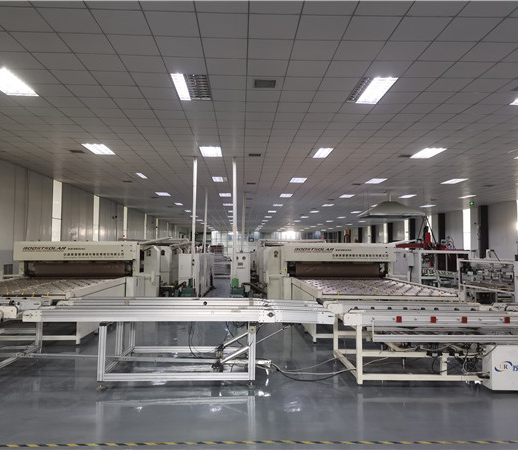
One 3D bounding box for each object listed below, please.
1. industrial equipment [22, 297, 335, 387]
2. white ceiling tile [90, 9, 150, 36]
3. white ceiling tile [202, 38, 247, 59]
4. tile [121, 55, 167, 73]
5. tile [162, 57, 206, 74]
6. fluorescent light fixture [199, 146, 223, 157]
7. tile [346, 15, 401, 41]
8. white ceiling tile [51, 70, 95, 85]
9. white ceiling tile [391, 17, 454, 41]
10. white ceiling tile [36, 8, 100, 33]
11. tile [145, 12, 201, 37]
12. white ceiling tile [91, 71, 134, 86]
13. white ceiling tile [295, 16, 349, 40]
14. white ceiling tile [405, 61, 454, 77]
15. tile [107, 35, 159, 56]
[{"bbox_3d":[-0.933,1.473,5.971,3.597,0.910,1.565,0,-3,-2],"label":"industrial equipment"},{"bbox_3d":[-1.629,-2.425,5.384,0.600,0.020,0.600,0,-3,-2],"label":"white ceiling tile"},{"bbox_3d":[-0.453,-2.380,6.028,0.600,0.020,0.600,0,-3,-2],"label":"white ceiling tile"},{"bbox_3d":[-1.674,-2.348,6.558,0.600,0.020,0.600,0,-3,-2],"label":"tile"},{"bbox_3d":[-1.074,-2.344,6.583,0.600,0.020,0.600,0,-3,-2],"label":"tile"},{"bbox_3d":[-1.293,-2.026,12.290,0.600,0.060,1.200,0,-3,-2],"label":"fluorescent light fixture"},{"bbox_3d":[1.373,-2.401,5.500,0.600,0.020,0.600,0,-3,-2],"label":"tile"},{"bbox_3d":[-2.897,-2.325,7.134,0.600,0.020,0.600,0,-3,-2],"label":"white ceiling tile"},{"bbox_3d":[1.968,-2.400,5.520,0.600,0.020,0.600,0,-3,-2],"label":"white ceiling tile"},{"bbox_3d":[-2.229,-2.429,5.361,0.600,0.020,0.600,0,-3,-2],"label":"white ceiling tile"},{"bbox_3d":[-1.025,-2.415,5.401,0.600,0.020,0.600,0,-3,-2],"label":"tile"},{"bbox_3d":[-2.298,-2.316,7.124,0.600,0.020,0.600,0,-3,-2],"label":"white ceiling tile"},{"bbox_3d":[0.773,-2.405,5.475,0.600,0.020,0.600,0,-3,-2],"label":"white ceiling tile"},{"bbox_3d":[2.522,-2.324,6.739,0.600,0.020,0.600,0,-3,-2],"label":"white ceiling tile"},{"bbox_3d":[-1.649,-2.383,5.967,0.600,0.020,0.600,0,-3,-2],"label":"tile"}]

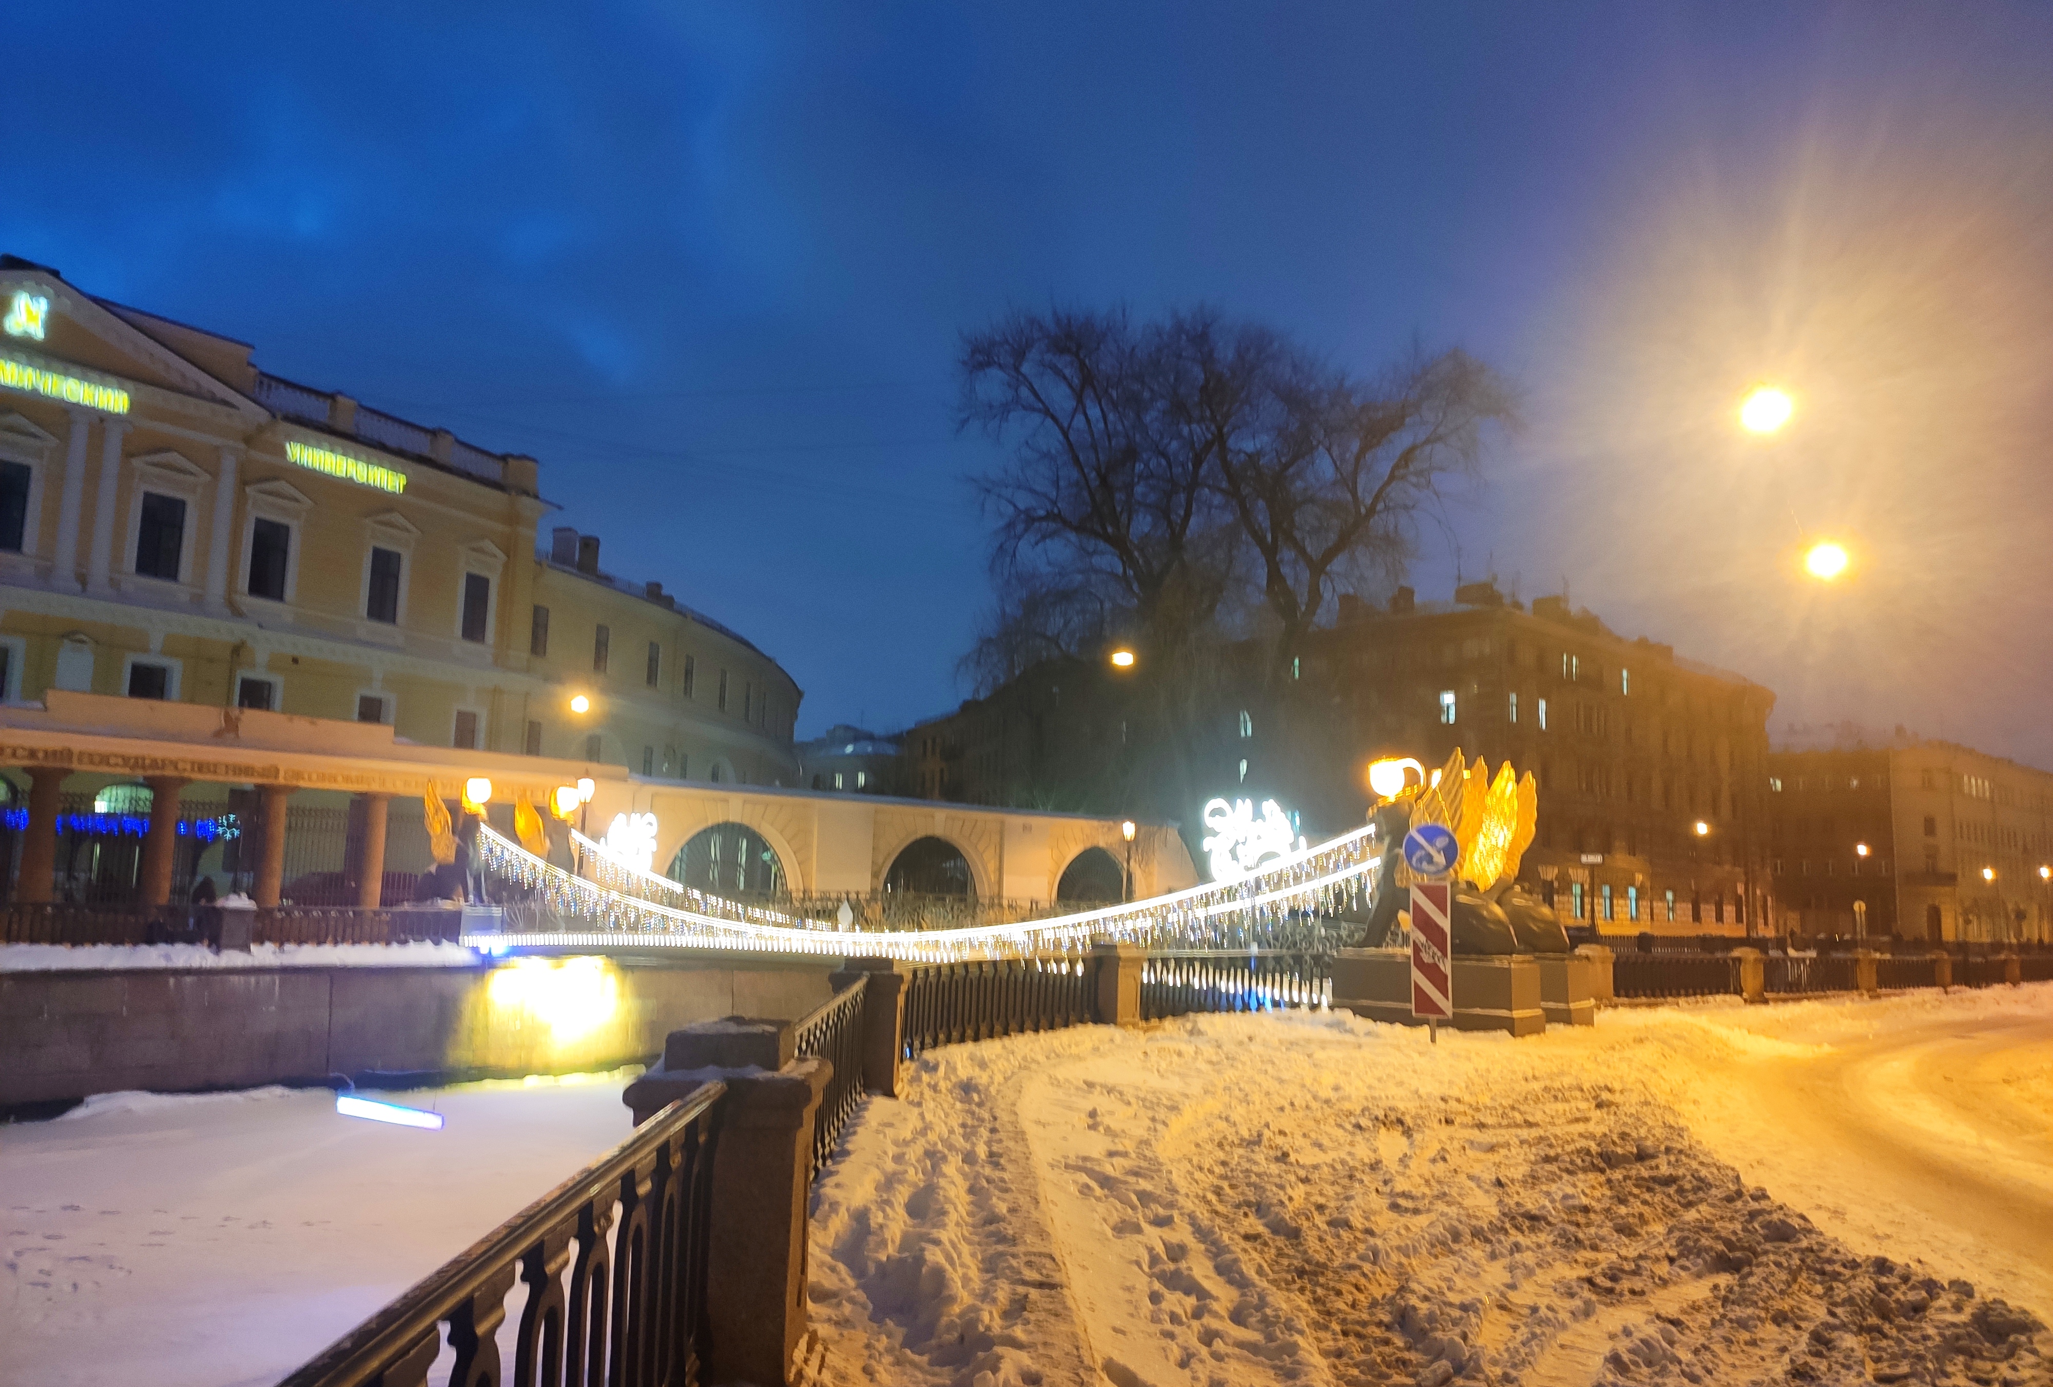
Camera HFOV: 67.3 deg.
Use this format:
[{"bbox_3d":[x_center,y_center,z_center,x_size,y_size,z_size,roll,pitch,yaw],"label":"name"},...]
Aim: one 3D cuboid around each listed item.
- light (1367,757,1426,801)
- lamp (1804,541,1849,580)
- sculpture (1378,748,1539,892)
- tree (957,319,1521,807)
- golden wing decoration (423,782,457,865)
[{"bbox_3d":[5.502,1.274,22.900,0.720,0.620,0.480,-3,-9,34],"label":"light"},{"bbox_3d":[14.429,-2.400,27.800,0.700,0.550,0.600,-2,-9,27],"label":"lamp"},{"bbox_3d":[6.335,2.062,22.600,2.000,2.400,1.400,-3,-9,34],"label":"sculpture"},{"bbox_3d":[6.504,-2.047,54.000,17.500,20.000,14.000,2,-8,0],"label":"tree"},{"bbox_3d":[-13.496,3.018,35.450,0.800,1.920,0.340,-3,-9,34],"label":"golden wing decoration"}]

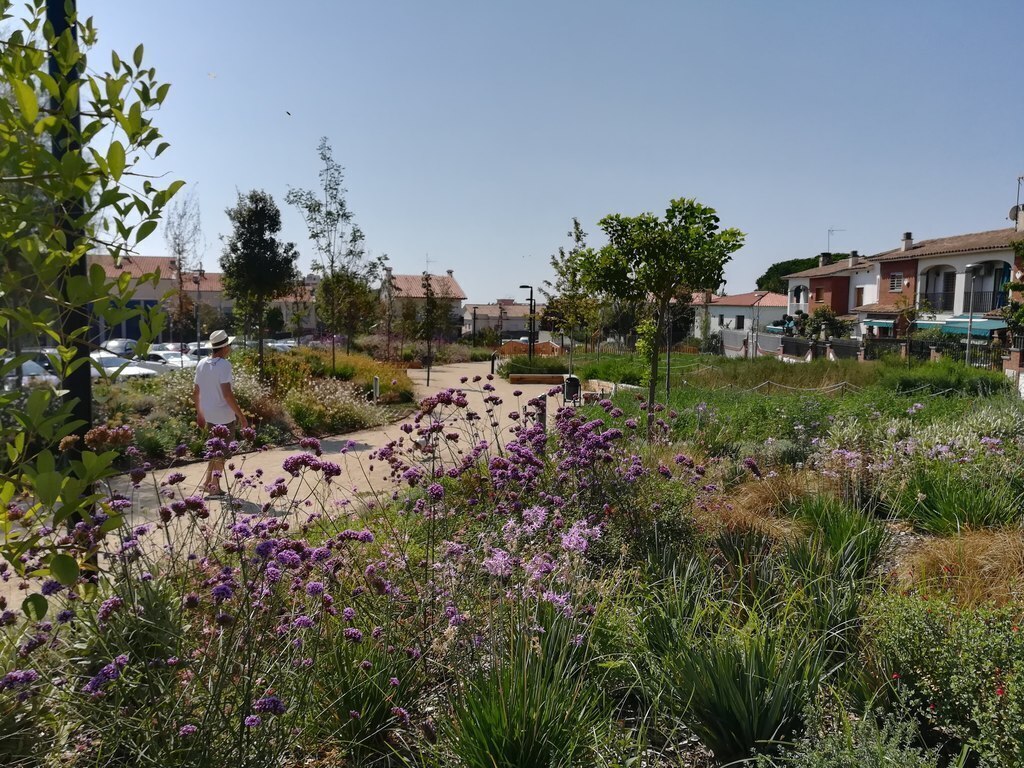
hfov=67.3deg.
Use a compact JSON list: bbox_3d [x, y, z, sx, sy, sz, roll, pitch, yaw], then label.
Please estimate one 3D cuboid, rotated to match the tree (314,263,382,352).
[{"bbox_3d":[-6.341,-2.521,29.787,2.500,4.323,2.400,1,6,0],"label":"tree"}]

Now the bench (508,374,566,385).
[{"bbox_3d":[1.173,-0.203,34.700,2.500,0.420,0.500,1,6,-5],"label":"bench"}]

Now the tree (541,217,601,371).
[{"bbox_3d":[2.064,-2.730,26.217,2.100,5.730,2.100,1,6,0],"label":"tree"}]

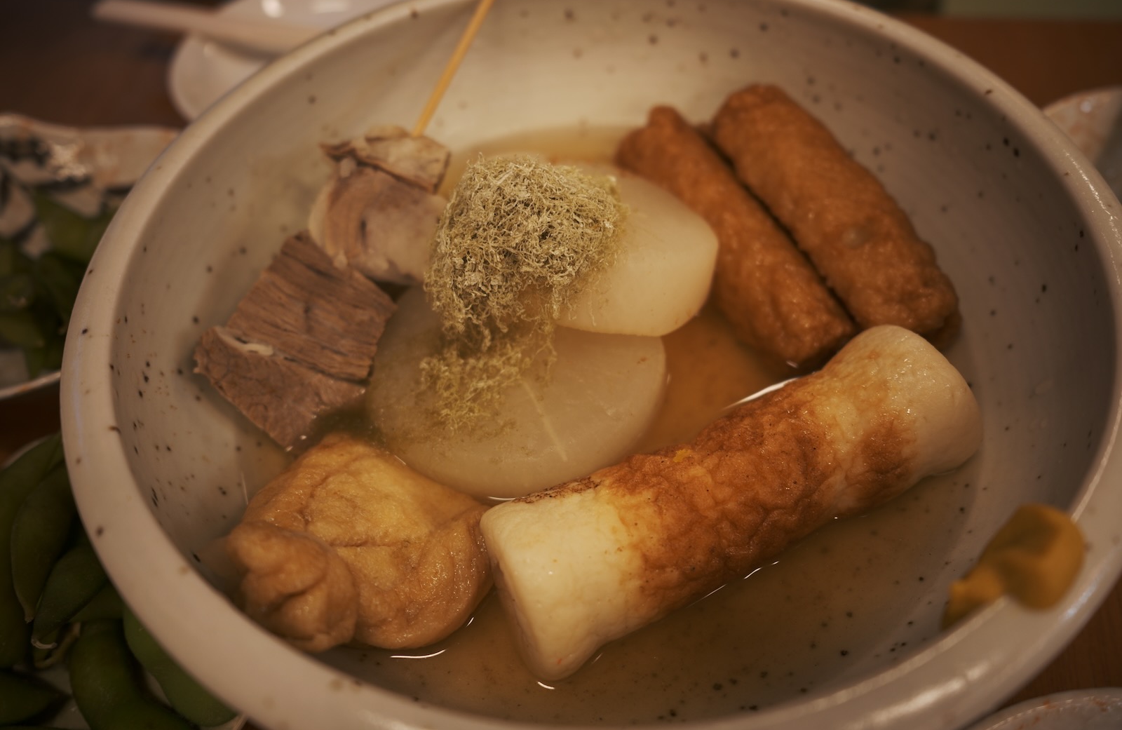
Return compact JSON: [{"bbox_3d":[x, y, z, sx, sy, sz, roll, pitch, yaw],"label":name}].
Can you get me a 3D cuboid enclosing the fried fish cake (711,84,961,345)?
[{"bbox_3d":[0.075,-0.045,0.212,0.030,0.030,0.091,-24,65,-13],"label":"fried fish cake"}]

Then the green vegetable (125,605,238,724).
[{"bbox_3d":[-0.091,0.068,0.178,0.048,0.011,0.015,35,64,25],"label":"green vegetable"}]

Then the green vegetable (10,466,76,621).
[{"bbox_3d":[-0.126,0.041,0.186,0.014,0.011,0.050,-9,55,-2],"label":"green vegetable"}]

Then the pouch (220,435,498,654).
[{"bbox_3d":[-0.044,0.039,0.164,0.055,0.037,0.047,-19,56,-16],"label":"pouch"}]

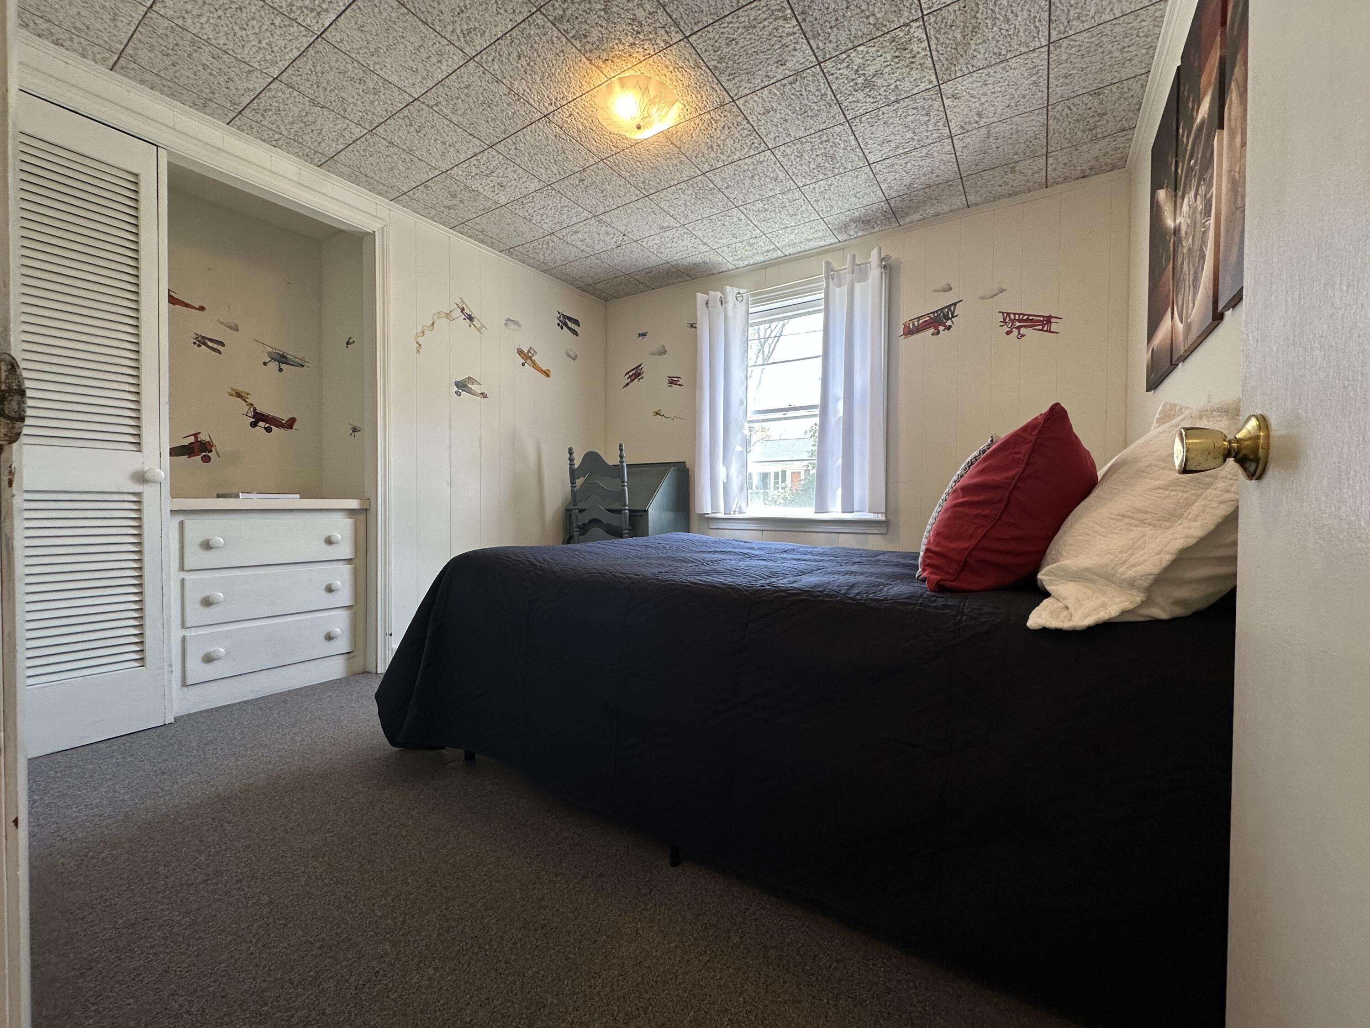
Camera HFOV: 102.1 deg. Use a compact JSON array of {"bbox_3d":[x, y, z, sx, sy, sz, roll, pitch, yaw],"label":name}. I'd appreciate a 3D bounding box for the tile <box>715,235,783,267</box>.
[{"bbox_3d":[0.364,-1.449,3.058,0.305,0.020,0.271,0,0,33],"label":"tile"}]

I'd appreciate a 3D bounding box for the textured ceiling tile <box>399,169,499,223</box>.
[{"bbox_3d":[-1.059,-1.453,2.551,0.305,0.015,0.305,1,0,33],"label":"textured ceiling tile"}]

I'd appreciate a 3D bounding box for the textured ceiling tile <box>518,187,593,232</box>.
[{"bbox_3d":[-0.637,-1.445,2.640,0.305,0.016,0.305,0,0,33],"label":"textured ceiling tile"}]

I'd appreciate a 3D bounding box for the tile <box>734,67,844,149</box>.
[{"bbox_3d":[0.384,-1.444,1.973,0.305,0.020,0.305,0,0,33],"label":"tile"}]

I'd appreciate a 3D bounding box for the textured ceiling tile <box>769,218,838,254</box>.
[{"bbox_3d":[0.623,-1.443,2.897,0.305,0.016,0.286,0,0,33],"label":"textured ceiling tile"}]

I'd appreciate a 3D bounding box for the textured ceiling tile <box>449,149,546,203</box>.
[{"bbox_3d":[-0.804,-1.444,2.385,0.305,0.016,0.305,0,0,33],"label":"textured ceiling tile"}]

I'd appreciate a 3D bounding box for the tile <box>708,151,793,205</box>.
[{"bbox_3d":[0.295,-1.441,2.394,0.305,0.016,0.305,0,0,33],"label":"tile"}]

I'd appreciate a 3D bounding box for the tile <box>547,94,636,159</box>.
[{"bbox_3d":[-0.292,-1.447,2.050,0.305,0.018,0.305,0,0,33],"label":"tile"}]

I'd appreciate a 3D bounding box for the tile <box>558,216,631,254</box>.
[{"bbox_3d":[-0.471,-1.451,2.895,0.305,0.015,0.305,1,0,33],"label":"tile"}]

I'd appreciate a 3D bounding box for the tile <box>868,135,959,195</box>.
[{"bbox_3d":[0.972,-1.443,2.317,0.305,0.020,0.305,0,0,33],"label":"tile"}]

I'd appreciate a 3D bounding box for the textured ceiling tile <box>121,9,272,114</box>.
[{"bbox_3d":[-1.560,-1.442,1.786,0.305,0.016,0.305,0,0,33],"label":"textured ceiling tile"}]

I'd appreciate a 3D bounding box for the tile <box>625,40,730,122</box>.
[{"bbox_3d":[-0.037,-1.446,1.884,0.305,0.018,0.305,0,0,33],"label":"tile"}]

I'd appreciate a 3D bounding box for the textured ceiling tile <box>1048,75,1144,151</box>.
[{"bbox_3d":[1.471,-1.442,1.996,0.275,0.018,0.305,0,0,33],"label":"textured ceiling tile"}]

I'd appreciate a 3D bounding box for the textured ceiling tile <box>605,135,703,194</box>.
[{"bbox_3d":[-0.126,-1.447,2.306,0.305,0.018,0.305,0,0,33],"label":"textured ceiling tile"}]

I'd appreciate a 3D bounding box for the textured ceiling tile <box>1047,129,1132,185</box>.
[{"bbox_3d":[1.635,-1.434,2.236,0.286,0.015,0.280,1,0,33],"label":"textured ceiling tile"}]

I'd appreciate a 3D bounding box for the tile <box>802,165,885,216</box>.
[{"bbox_3d":[0.717,-1.445,2.483,0.305,0.020,0.305,0,0,33],"label":"tile"}]

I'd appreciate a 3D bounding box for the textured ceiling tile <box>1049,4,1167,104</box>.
[{"bbox_3d":[1.305,-1.441,1.740,0.275,0.018,0.305,0,0,33],"label":"textured ceiling tile"}]

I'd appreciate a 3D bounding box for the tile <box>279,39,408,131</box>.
[{"bbox_3d":[-1.137,-1.451,1.875,0.305,0.020,0.305,0,0,33],"label":"tile"}]

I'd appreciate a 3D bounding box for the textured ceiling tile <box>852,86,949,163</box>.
[{"bbox_3d":[0.805,-1.443,2.062,0.305,0.020,0.305,0,0,33],"label":"textured ceiling tile"}]

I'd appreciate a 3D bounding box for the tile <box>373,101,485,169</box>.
[{"bbox_3d":[-0.971,-1.451,2.130,0.305,0.020,0.305,0,0,33],"label":"tile"}]

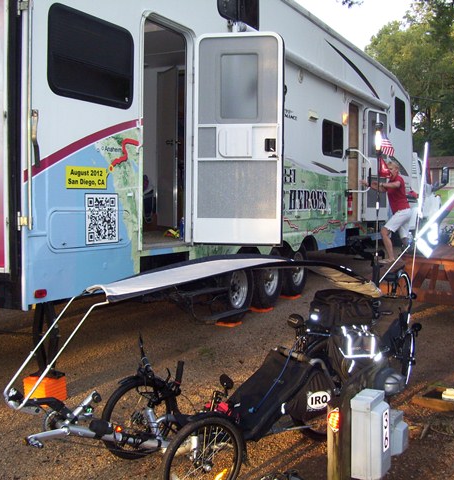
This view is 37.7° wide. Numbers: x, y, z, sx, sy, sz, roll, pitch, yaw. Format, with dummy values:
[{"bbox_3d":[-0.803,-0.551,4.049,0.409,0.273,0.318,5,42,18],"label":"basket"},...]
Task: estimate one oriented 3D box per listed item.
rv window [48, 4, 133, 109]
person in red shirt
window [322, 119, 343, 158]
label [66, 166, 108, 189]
[{"bbox_3d":[-0.966,-1.306,4.864,0.050,0.623,0.966,2,3,28],"label":"rv window"},{"bbox_3d":[2.409,-0.384,10.000,0.800,1.611,0.550,1,3,12],"label":"person in red shirt"},{"bbox_3d":[1.512,-1.428,9.454,0.050,0.482,0.876,2,3,28],"label":"window"},{"bbox_3d":[-1.011,-0.453,4.830,0.010,0.157,0.455,2,3,28],"label":"label"}]

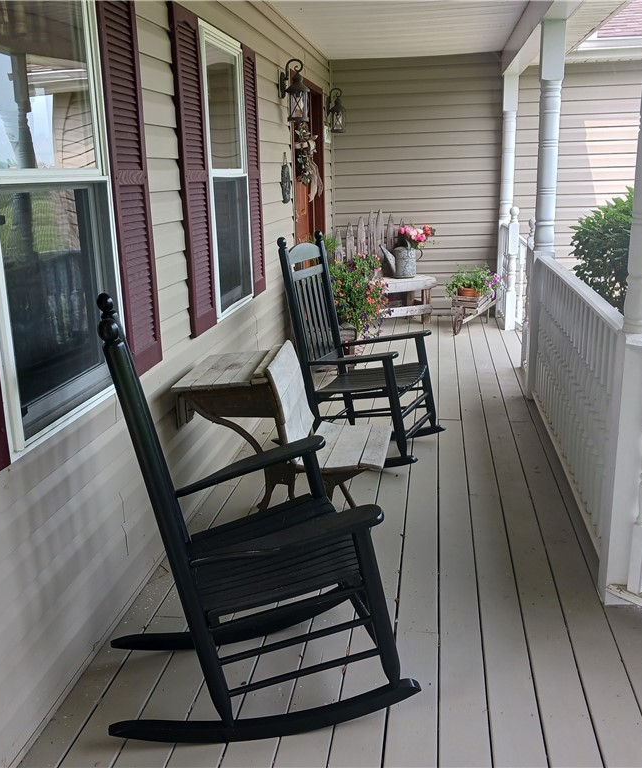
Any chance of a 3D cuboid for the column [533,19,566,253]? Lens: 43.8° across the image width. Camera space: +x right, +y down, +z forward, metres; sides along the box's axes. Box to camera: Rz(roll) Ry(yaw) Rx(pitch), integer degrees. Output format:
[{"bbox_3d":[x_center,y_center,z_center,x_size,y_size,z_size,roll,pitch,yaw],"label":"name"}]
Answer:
[{"bbox_3d":[1.403,-1.502,4.920,0.126,1.364,0.126,1,15,8],"label":"column"}]

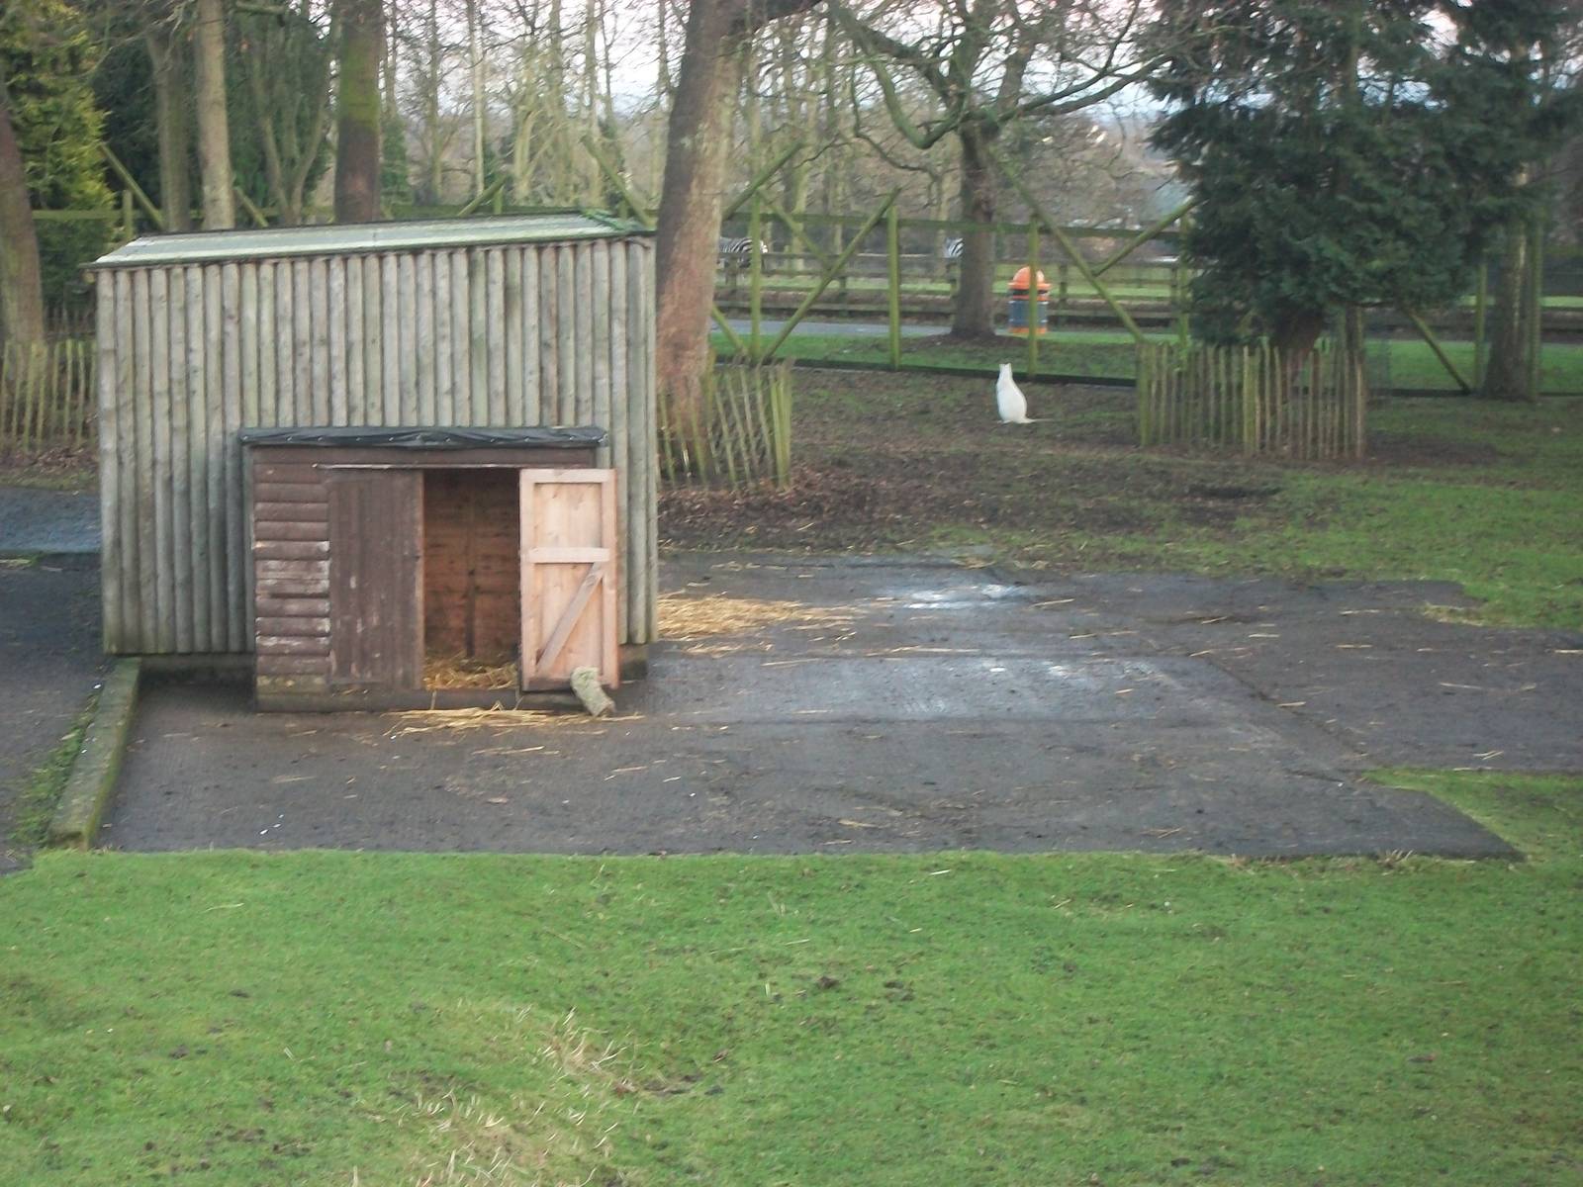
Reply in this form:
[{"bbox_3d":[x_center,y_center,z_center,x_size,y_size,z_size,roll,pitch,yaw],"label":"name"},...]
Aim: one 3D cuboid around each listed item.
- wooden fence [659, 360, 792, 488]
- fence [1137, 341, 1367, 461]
[{"bbox_3d":[-0.980,-1.670,43.000,1.800,1.130,1.600,0,7,3],"label":"wooden fence"},{"bbox_3d":[4.870,-2.070,46.500,2.100,1.130,1.400,1,7,12],"label":"fence"}]

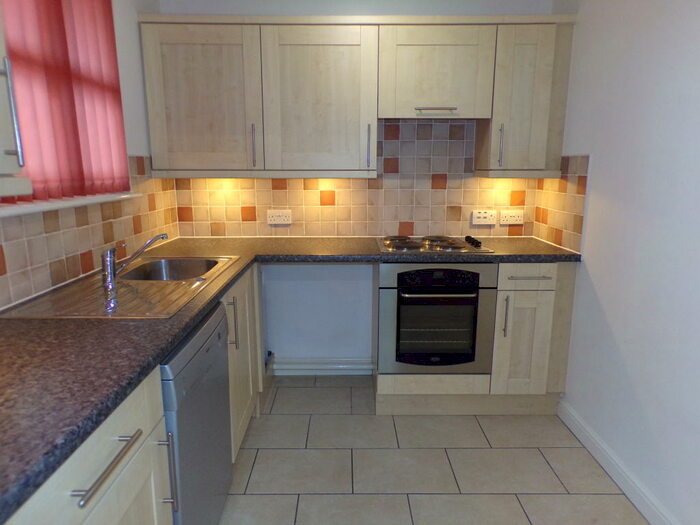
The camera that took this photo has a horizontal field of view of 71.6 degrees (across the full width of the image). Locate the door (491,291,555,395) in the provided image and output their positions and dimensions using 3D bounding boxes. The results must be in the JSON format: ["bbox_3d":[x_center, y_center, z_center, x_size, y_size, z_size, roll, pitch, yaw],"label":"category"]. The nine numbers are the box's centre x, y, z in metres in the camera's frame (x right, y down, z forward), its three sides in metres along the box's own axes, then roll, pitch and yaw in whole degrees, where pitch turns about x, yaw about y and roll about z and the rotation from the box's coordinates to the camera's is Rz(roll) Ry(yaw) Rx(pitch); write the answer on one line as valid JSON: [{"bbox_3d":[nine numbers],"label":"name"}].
[{"bbox_3d":[0.895,0.421,2.528,0.294,0.566,0.024,0,11,0],"label":"door"}]

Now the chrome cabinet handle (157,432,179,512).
[{"bbox_3d":[-0.458,0.530,1.221,0.039,0.218,0.013,0,11,0],"label":"chrome cabinet handle"}]

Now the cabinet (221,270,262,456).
[{"bbox_3d":[-0.768,0.427,2.212,0.580,0.740,0.655,0,11,0],"label":"cabinet"}]

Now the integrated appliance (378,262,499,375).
[{"bbox_3d":[0.449,0.248,2.748,0.597,0.595,0.570,0,11,0],"label":"integrated appliance"}]

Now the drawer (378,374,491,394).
[{"bbox_3d":[0.449,0.605,2.789,0.597,0.116,0.440,0,11,0],"label":"drawer"}]

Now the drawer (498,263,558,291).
[{"bbox_3d":[0.899,0.034,2.661,0.296,0.140,0.470,0,11,0],"label":"drawer"}]

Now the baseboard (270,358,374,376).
[{"bbox_3d":[-0.178,0.686,3.188,0.665,0.113,0.025,0,11,0],"label":"baseboard"}]

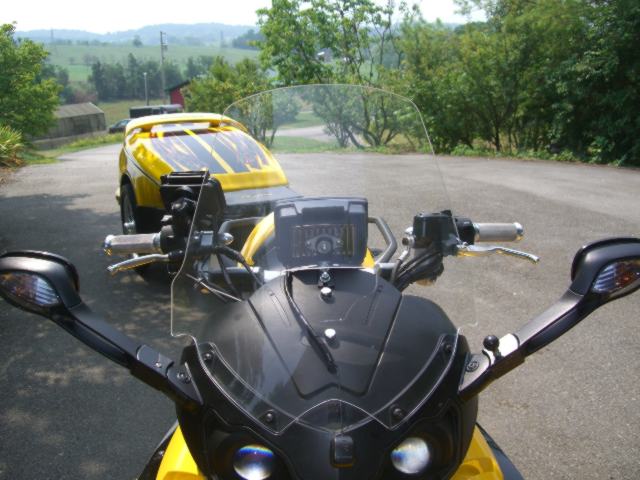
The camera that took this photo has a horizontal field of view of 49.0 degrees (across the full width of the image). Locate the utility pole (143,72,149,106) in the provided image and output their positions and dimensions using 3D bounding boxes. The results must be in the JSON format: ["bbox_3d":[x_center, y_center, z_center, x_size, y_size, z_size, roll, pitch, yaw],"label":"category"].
[{"bbox_3d":[-17.446,-14.884,70.585,0.380,3.689,0.380,0,13,0],"label":"utility pole"}]

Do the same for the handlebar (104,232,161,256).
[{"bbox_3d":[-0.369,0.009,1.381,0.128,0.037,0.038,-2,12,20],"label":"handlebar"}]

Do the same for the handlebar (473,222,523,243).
[{"bbox_3d":[0.360,-0.015,1.415,0.125,0.037,0.038,-2,12,-26],"label":"handlebar"}]

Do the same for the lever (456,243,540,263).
[{"bbox_3d":[0.349,0.025,1.364,0.178,0.026,0.034,8,10,-19],"label":"lever"}]

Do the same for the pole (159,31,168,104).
[{"bbox_3d":[-17.927,-19.190,80.016,0.900,8.746,0.600,0,13,0],"label":"pole"}]

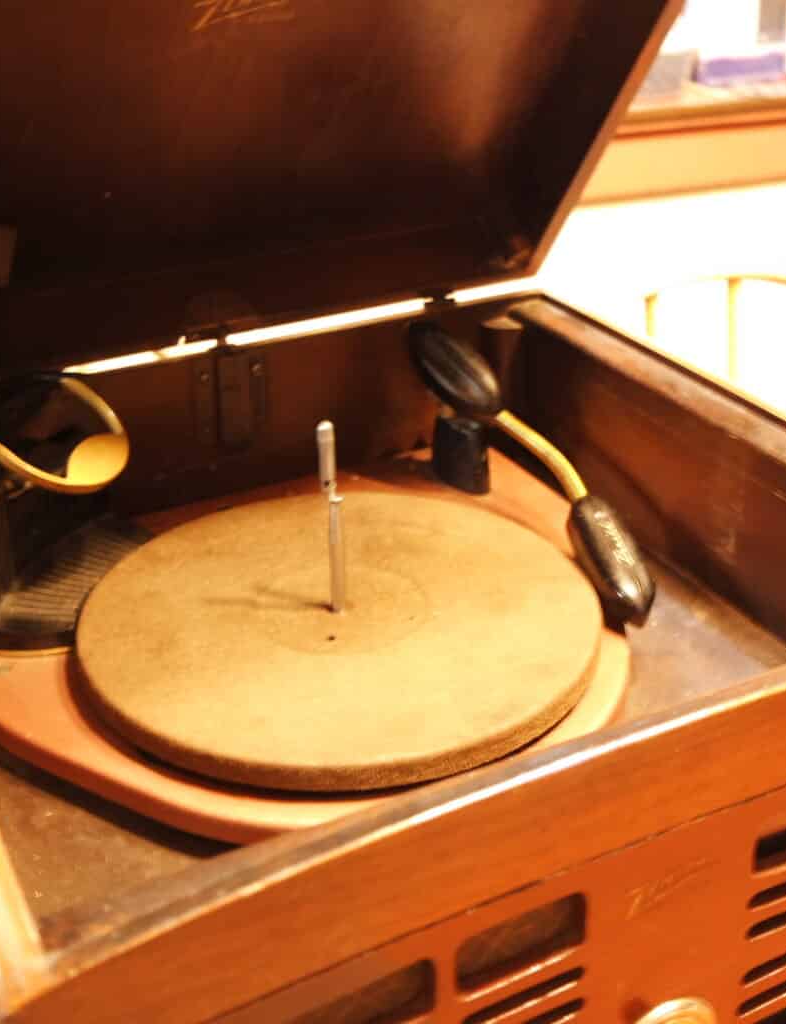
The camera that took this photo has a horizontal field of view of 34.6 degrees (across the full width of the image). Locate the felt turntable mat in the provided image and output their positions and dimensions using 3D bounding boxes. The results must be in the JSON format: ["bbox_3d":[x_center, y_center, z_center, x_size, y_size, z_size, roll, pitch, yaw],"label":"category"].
[{"bbox_3d":[-0.025,0.050,0.614,0.248,0.012,0.248,-1,27,0],"label":"felt turntable mat"}]

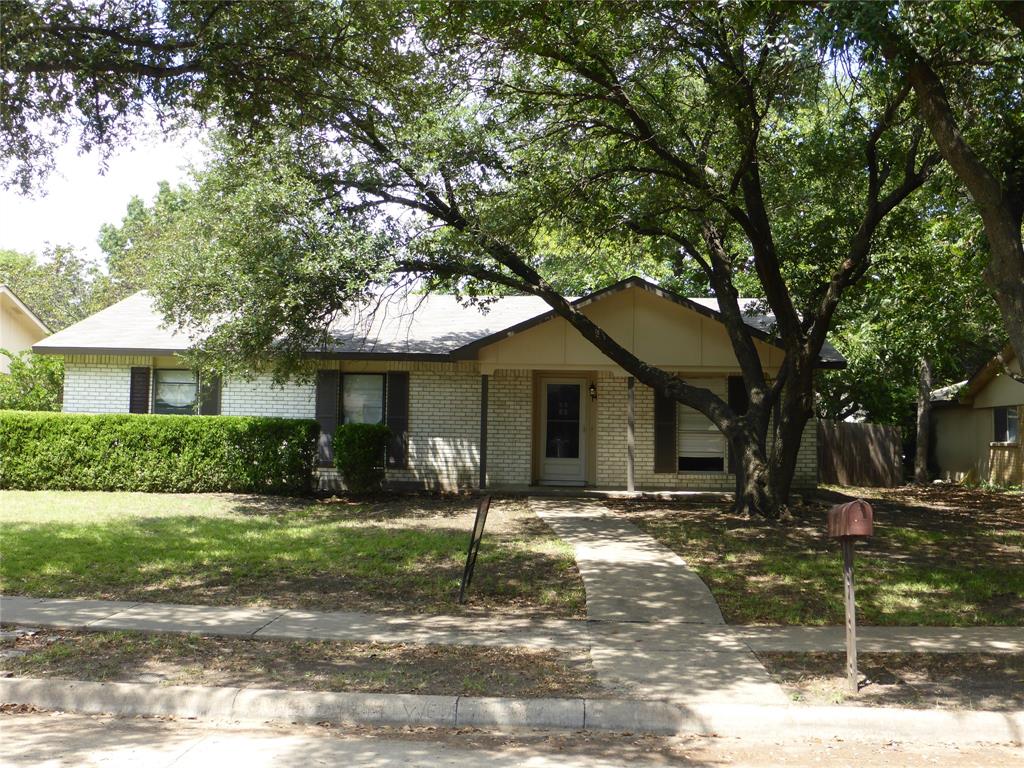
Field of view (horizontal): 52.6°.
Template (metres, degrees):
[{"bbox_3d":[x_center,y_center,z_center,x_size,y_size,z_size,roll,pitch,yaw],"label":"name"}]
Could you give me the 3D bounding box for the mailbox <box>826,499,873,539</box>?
[{"bbox_3d":[2.095,0.845,6.450,0.168,0.224,0.480,1,-7,3],"label":"mailbox"}]

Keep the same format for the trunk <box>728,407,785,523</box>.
[{"bbox_3d":[3.841,1.226,16.300,0.722,1.767,0.700,1,-3,2],"label":"trunk"}]

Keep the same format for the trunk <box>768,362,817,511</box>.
[{"bbox_3d":[4.421,0.843,16.400,0.632,2.441,0.600,1,-3,2],"label":"trunk"}]

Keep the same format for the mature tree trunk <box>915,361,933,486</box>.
[{"bbox_3d":[12.119,1.073,30.500,0.420,3.737,0.420,1,-3,2],"label":"mature tree trunk"}]

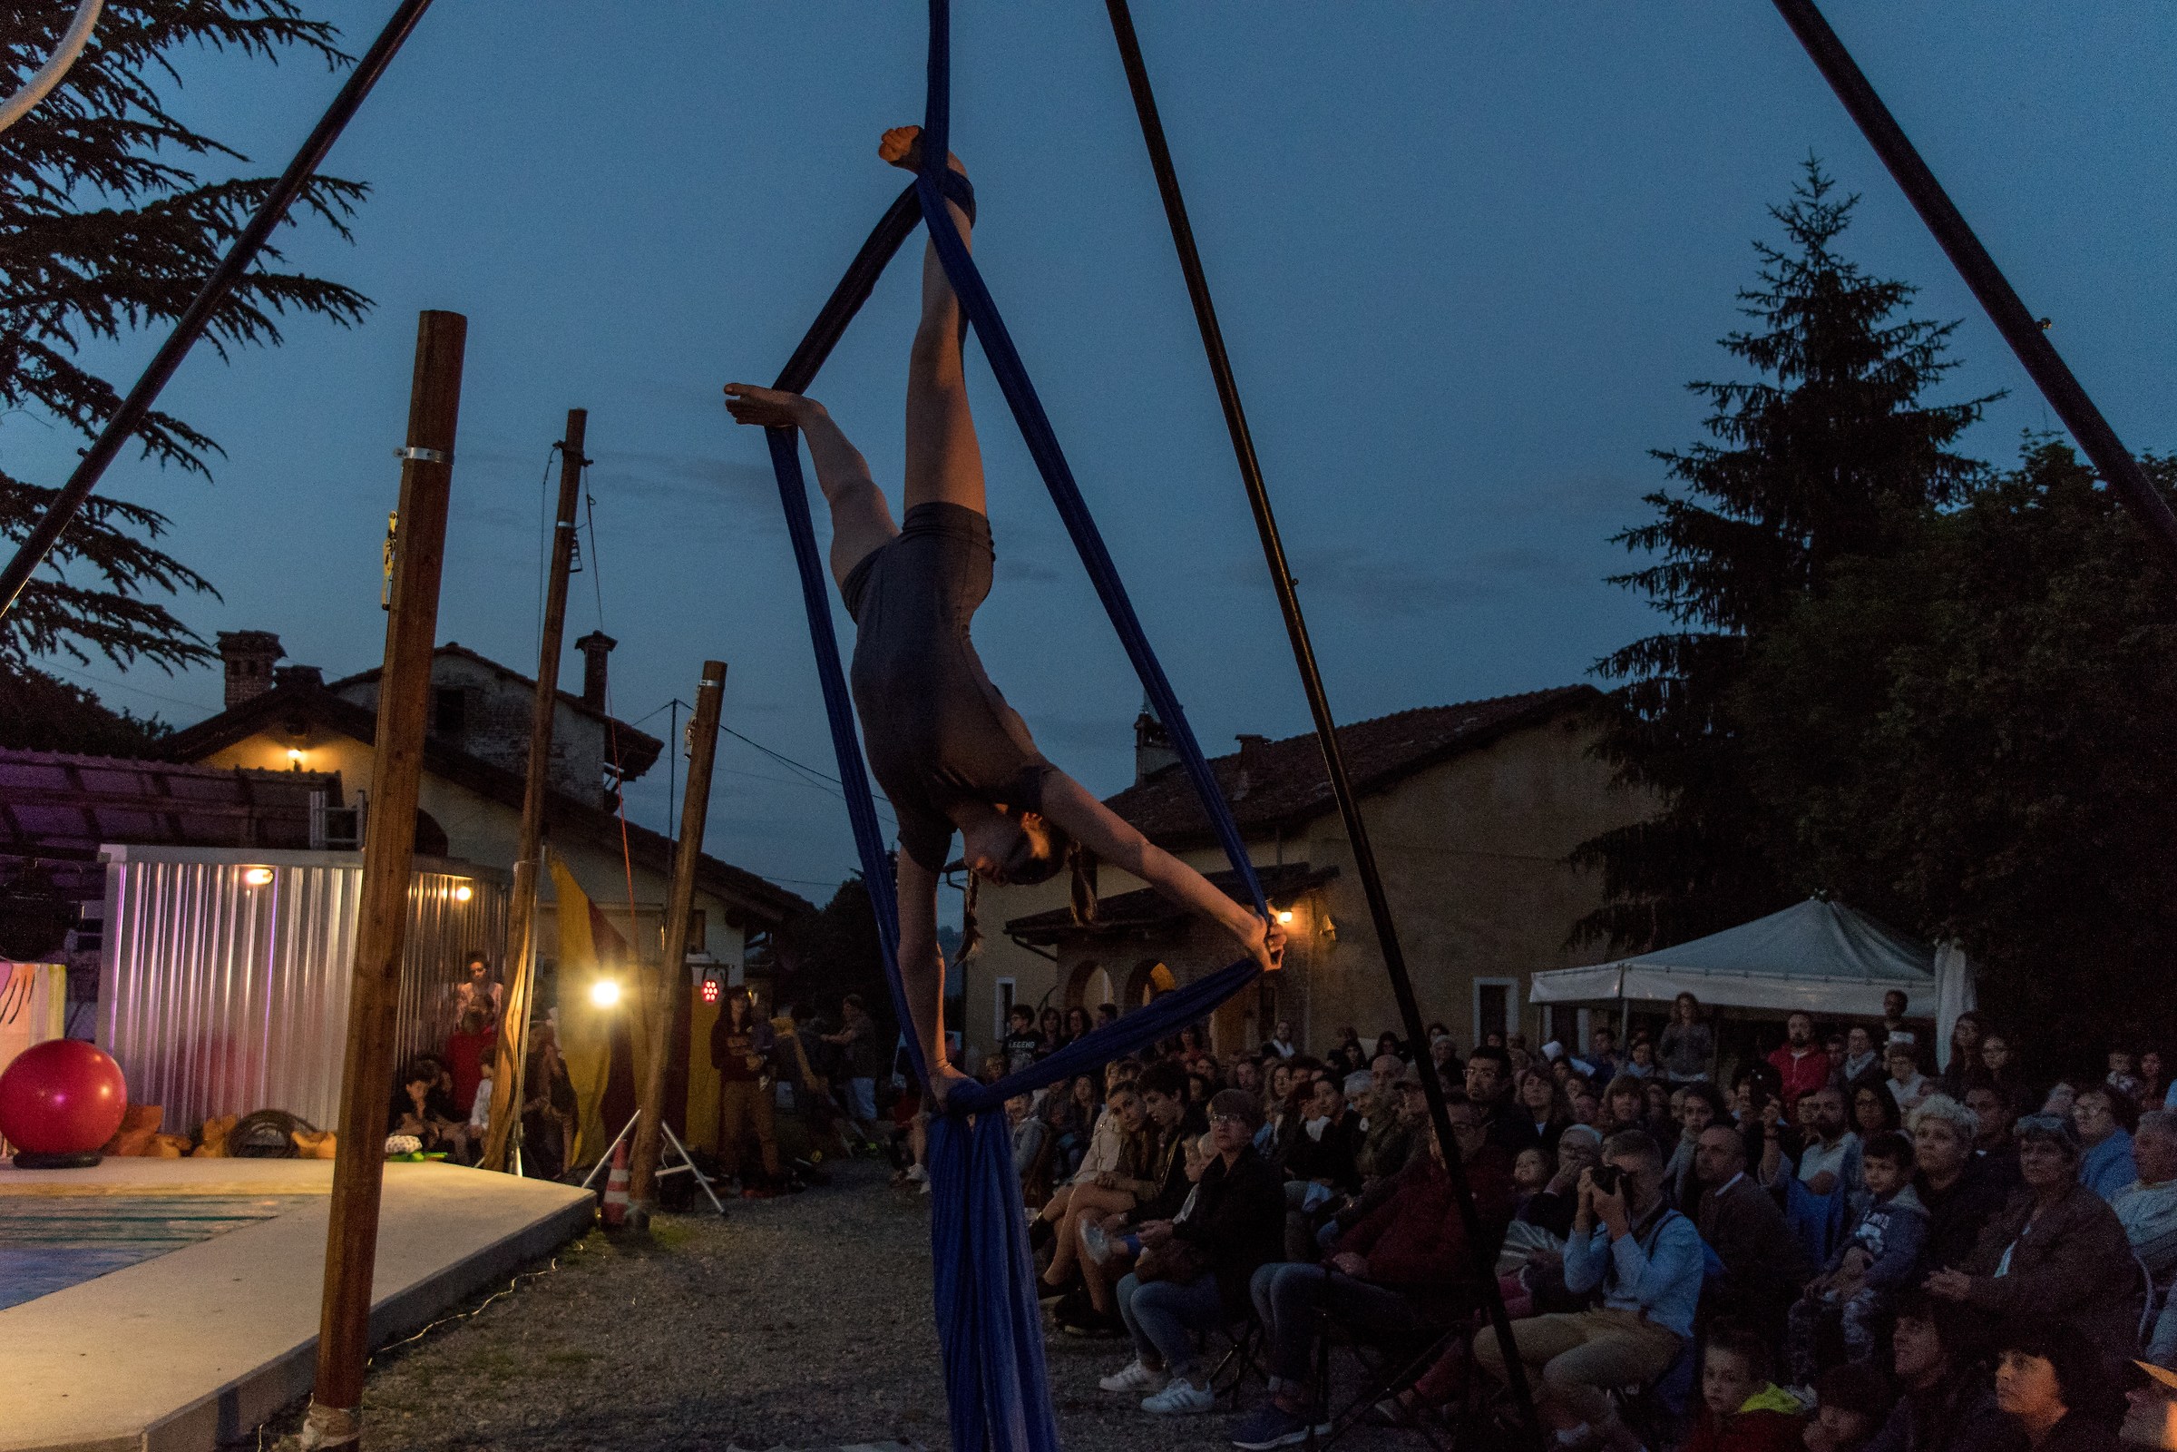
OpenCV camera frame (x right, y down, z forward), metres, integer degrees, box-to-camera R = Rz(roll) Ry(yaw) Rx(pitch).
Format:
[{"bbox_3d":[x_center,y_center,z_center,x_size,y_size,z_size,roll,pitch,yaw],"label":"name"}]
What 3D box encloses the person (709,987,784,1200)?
[{"bbox_3d":[-2.776,2.980,17.821,0.560,1.631,0.420,2,-6,-6],"label":"person"}]

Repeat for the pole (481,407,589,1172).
[{"bbox_3d":[-4.599,0.541,18.152,0.180,6.490,0.180,5,-6,0],"label":"pole"}]

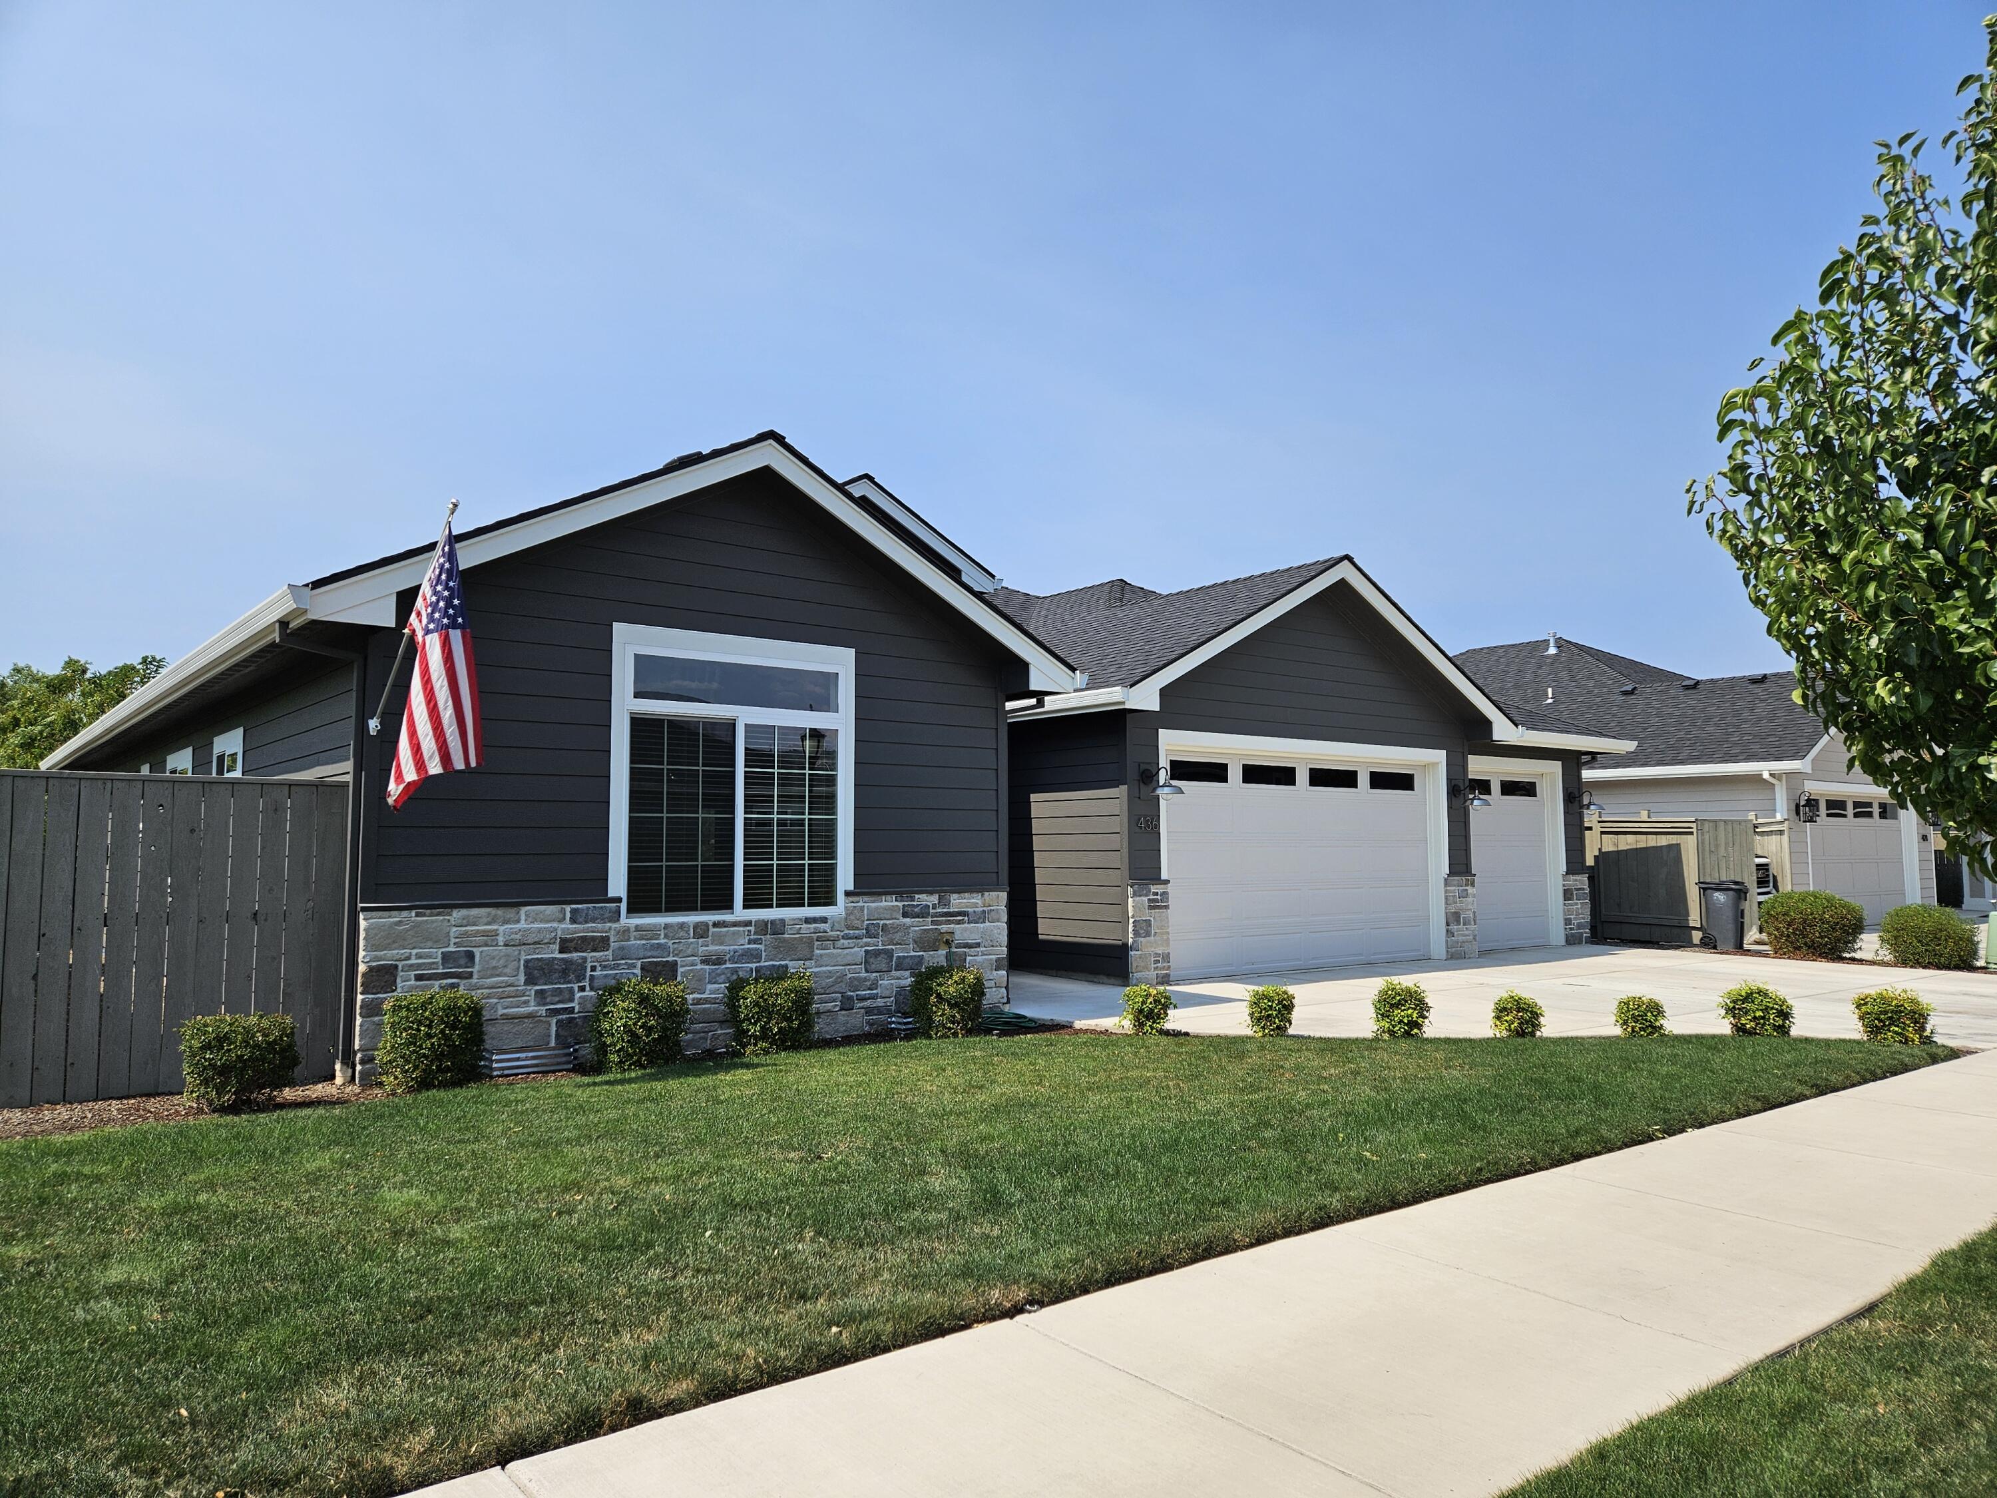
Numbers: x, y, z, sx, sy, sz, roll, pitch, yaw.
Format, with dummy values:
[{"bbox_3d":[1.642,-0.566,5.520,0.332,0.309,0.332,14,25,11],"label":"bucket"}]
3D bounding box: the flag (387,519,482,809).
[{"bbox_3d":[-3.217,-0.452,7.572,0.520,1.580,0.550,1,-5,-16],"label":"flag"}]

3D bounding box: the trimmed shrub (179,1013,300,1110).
[{"bbox_3d":[-4.242,1.741,7.420,0.558,0.504,0.558,3,-5,-39],"label":"trimmed shrub"}]

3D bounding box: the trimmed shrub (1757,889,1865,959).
[{"bbox_3d":[10.764,2.279,17.611,1.380,0.930,1.300,3,-6,-39],"label":"trimmed shrub"}]

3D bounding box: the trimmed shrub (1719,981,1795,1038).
[{"bbox_3d":[5.747,1.969,10.077,0.540,0.440,0.520,3,-6,-39],"label":"trimmed shrub"}]

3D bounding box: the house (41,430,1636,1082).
[{"bbox_3d":[-2.881,0.307,20.615,18.300,5.450,18.500,3,-6,-39],"label":"house"}]

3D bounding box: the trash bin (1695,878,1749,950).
[{"bbox_3d":[10.240,2.348,18.750,0.520,1.000,0.600,4,-6,-44],"label":"trash bin"}]

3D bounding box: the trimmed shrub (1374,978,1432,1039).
[{"bbox_3d":[3.086,1.997,10.175,0.380,0.475,0.380,3,-5,-39],"label":"trimmed shrub"}]

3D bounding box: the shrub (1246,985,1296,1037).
[{"bbox_3d":[2.090,2.023,10.186,0.335,0.405,0.335,0,-4,0],"label":"shrub"}]

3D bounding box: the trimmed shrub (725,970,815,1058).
[{"bbox_3d":[-1.658,1.870,9.660,0.600,0.600,0.580,0,-4,0],"label":"trimmed shrub"}]

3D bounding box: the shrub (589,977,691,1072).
[{"bbox_3d":[-2.346,1.799,8.678,0.561,0.579,0.561,3,-5,-39],"label":"shrub"}]

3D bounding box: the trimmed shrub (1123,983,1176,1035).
[{"bbox_3d":[1.140,1.988,10.180,0.410,0.400,0.400,0,-4,0],"label":"trimmed shrub"}]

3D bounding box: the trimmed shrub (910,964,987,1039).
[{"bbox_3d":[-0.381,1.925,10.123,0.493,0.555,0.493,3,-5,-39],"label":"trimmed shrub"}]

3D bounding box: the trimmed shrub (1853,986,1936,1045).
[{"bbox_3d":[6.591,1.953,9.792,0.580,0.440,0.550,3,-6,-39],"label":"trimmed shrub"}]

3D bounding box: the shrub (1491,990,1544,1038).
[{"bbox_3d":[3.993,2.053,10.214,0.344,0.381,0.344,3,-5,-39],"label":"shrub"}]

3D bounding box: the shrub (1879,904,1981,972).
[{"bbox_3d":[11.904,2.392,16.985,0.986,0.837,0.986,3,-5,-39],"label":"shrub"}]

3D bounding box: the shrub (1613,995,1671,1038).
[{"bbox_3d":[4.857,2.004,10.030,0.410,0.350,0.400,3,-6,-39],"label":"shrub"}]

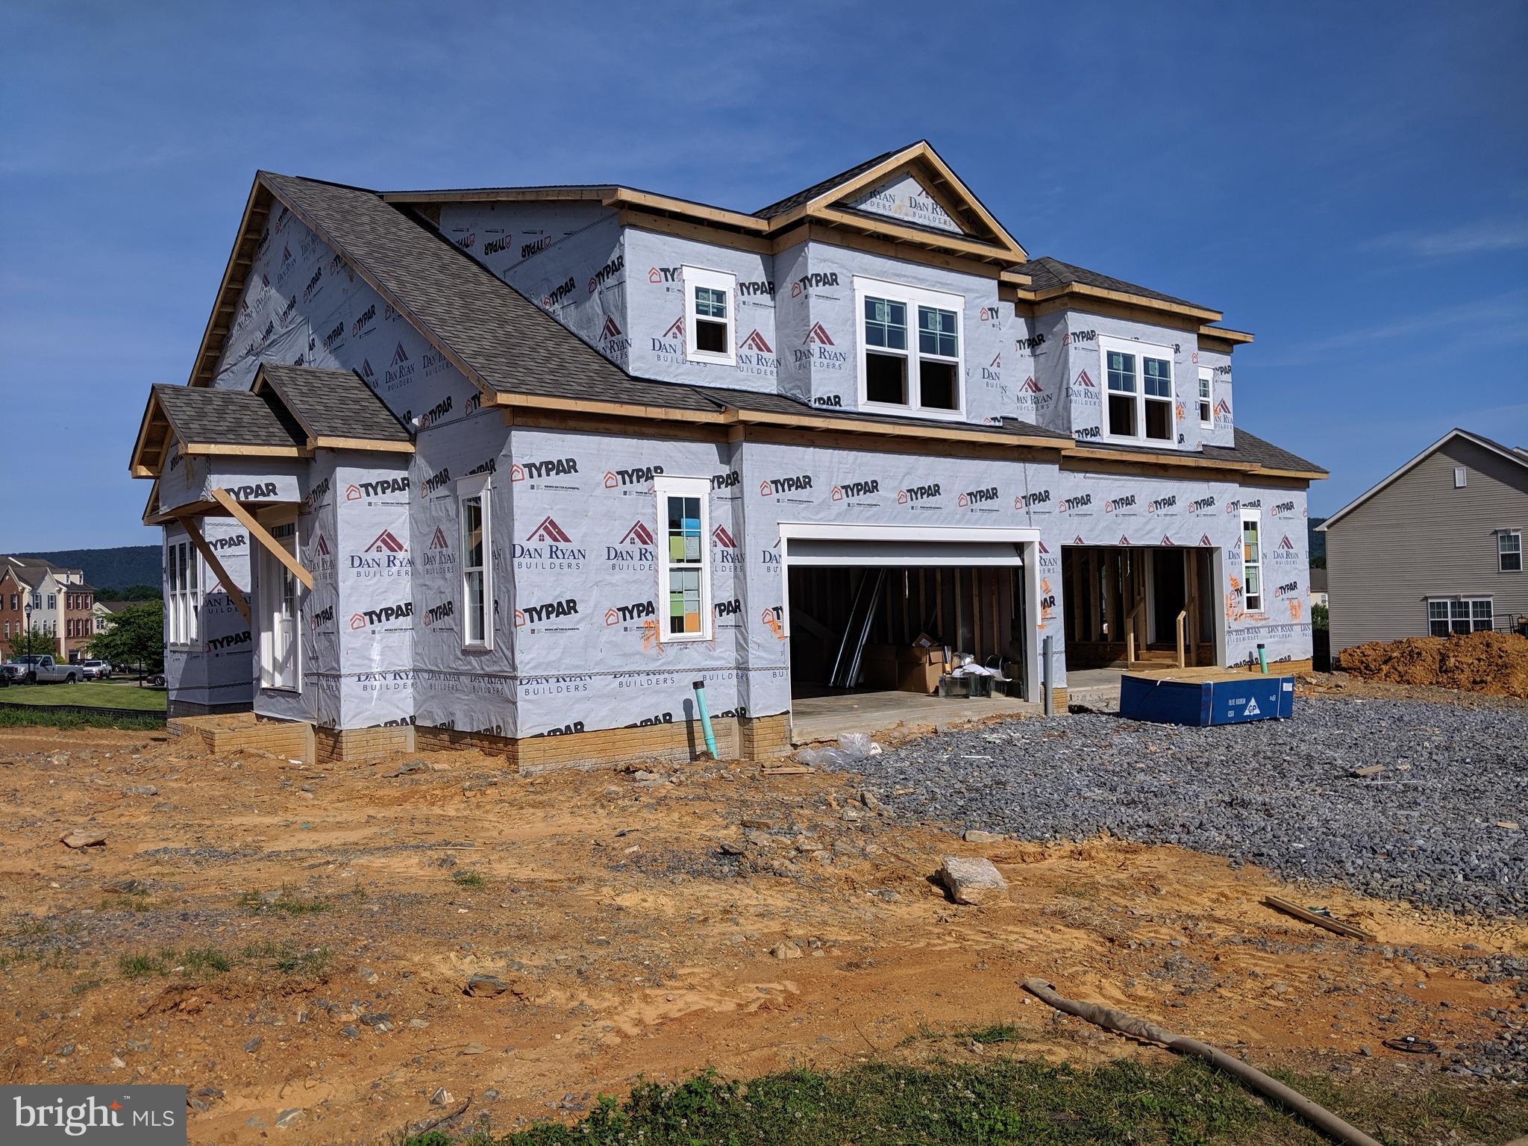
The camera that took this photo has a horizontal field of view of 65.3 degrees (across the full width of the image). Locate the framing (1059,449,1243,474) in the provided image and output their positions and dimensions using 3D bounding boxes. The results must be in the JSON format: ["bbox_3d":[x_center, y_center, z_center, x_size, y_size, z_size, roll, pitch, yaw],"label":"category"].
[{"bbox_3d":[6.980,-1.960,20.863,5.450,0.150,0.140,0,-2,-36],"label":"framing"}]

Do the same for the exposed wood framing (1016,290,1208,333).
[{"bbox_3d":[6.454,-4.555,20.929,4.200,0.290,0.250,0,-2,-36],"label":"exposed wood framing"}]

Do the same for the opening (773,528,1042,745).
[{"bbox_3d":[2.200,0.707,16.803,4.920,2.660,0.220,0,-2,-36],"label":"opening"}]

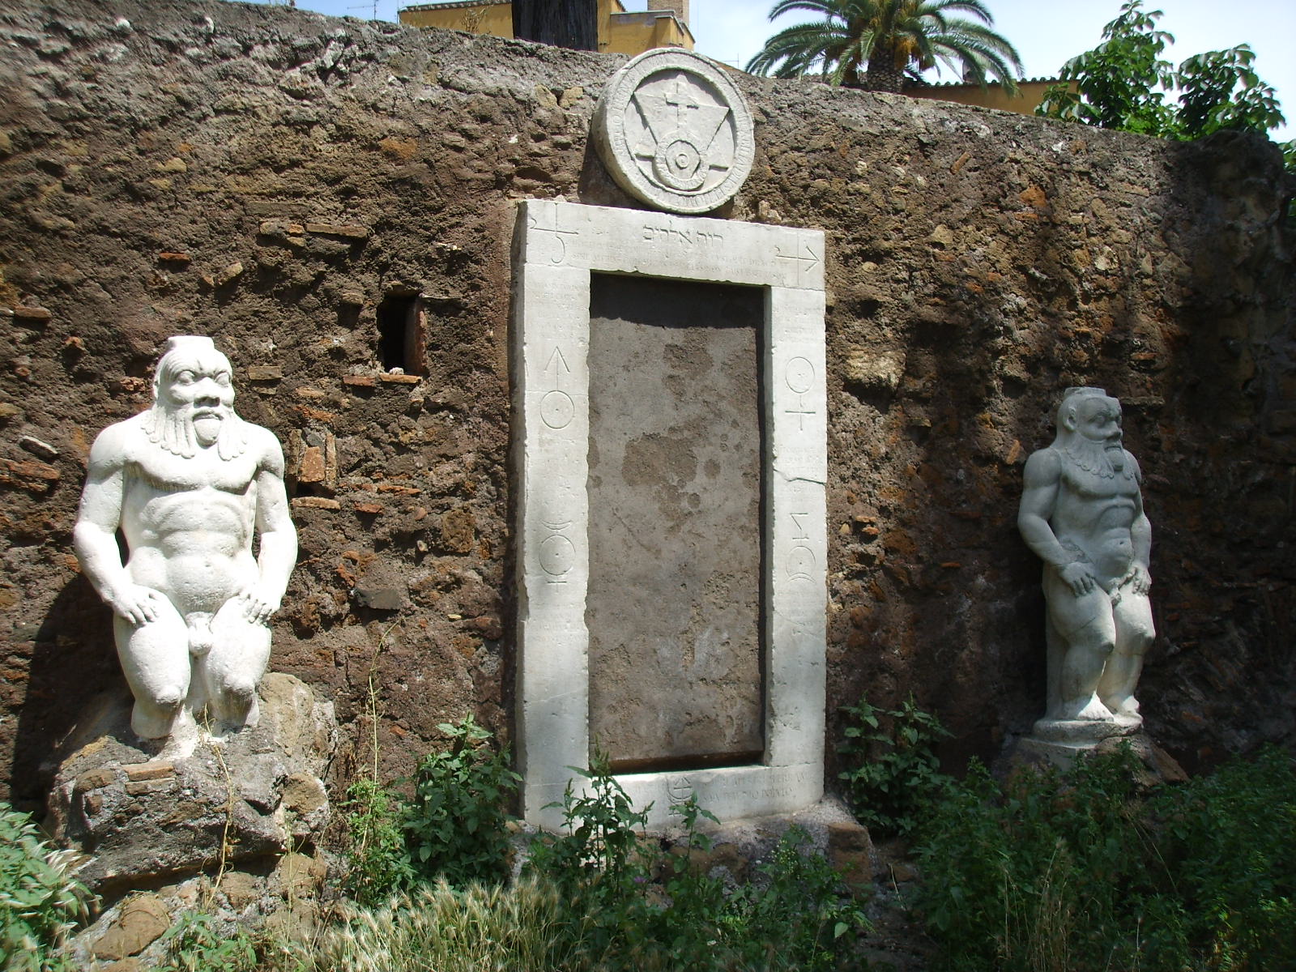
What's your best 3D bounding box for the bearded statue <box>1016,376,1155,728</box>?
[{"bbox_3d":[1.990,0.328,6.620,0.690,1.550,0.480,2,-3,-28],"label":"bearded statue"}]

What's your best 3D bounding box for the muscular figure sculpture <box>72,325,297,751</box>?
[{"bbox_3d":[-1.542,0.181,4.870,0.730,1.360,0.460,2,-3,-29],"label":"muscular figure sculpture"}]

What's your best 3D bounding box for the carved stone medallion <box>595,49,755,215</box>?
[{"bbox_3d":[0.099,-1.438,6.035,0.670,0.670,0.170,1,-3,-24],"label":"carved stone medallion"}]

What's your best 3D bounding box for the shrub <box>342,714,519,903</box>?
[{"bbox_3d":[-0.796,1.177,5.330,0.600,0.680,0.420,1,-3,-24],"label":"shrub"}]

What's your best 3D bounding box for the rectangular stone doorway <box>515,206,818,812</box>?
[{"bbox_3d":[0.100,0.107,5.980,1.341,2.400,0.200,1,-3,-24],"label":"rectangular stone doorway"}]

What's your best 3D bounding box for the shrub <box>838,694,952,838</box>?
[{"bbox_3d":[1.055,1.198,6.250,0.470,0.610,0.380,1,-3,-24],"label":"shrub"}]

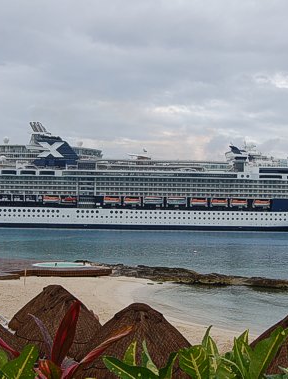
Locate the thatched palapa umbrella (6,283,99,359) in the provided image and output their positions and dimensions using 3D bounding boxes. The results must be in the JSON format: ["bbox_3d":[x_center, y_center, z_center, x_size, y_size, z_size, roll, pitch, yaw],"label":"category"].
[{"bbox_3d":[-2.303,3.763,13.722,2.420,2.620,2.420,1,-3,0],"label":"thatched palapa umbrella"}]

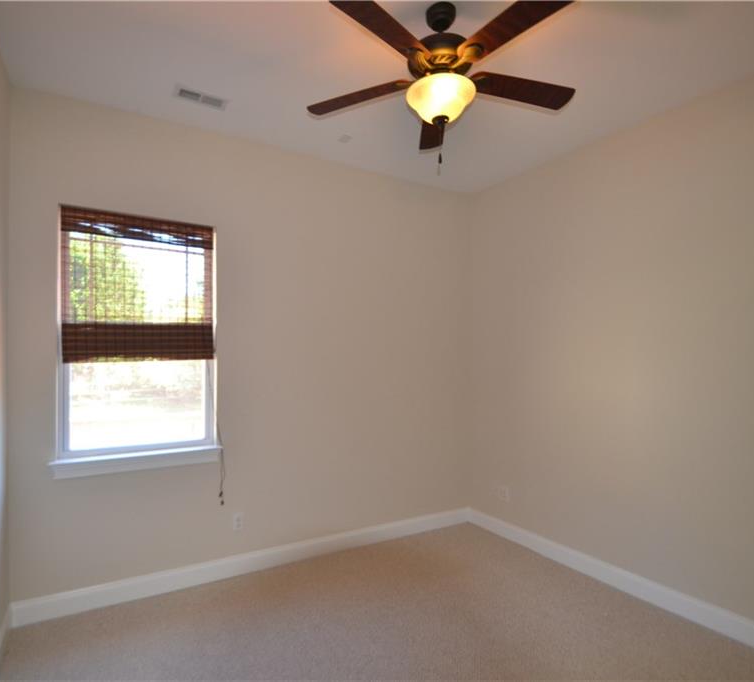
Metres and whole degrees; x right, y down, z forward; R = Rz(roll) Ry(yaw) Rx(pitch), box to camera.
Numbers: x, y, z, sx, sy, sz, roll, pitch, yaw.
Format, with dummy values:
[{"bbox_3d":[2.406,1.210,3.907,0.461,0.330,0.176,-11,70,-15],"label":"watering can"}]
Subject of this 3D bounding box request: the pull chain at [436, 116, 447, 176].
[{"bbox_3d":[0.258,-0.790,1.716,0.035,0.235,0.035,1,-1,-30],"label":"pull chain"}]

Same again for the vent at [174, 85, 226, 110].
[{"bbox_3d":[-0.970,-1.335,2.352,0.280,0.025,0.135,1,-1,-30],"label":"vent"}]

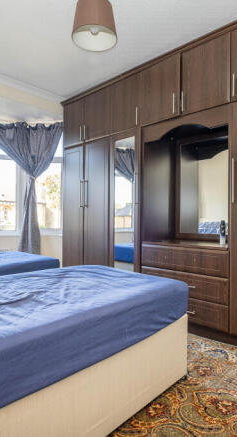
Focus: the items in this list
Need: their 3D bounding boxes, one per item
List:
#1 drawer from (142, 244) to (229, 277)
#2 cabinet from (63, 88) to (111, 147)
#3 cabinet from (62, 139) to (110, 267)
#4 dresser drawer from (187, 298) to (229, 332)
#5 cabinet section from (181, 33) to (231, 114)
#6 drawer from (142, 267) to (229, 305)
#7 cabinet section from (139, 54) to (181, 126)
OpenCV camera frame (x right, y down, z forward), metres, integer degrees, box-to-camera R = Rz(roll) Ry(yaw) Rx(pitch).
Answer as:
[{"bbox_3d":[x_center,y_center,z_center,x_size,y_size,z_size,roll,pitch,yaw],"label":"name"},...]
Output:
[{"bbox_3d":[0.694,0.366,2.612,0.850,0.215,0.420,0,0,41],"label":"drawer"},{"bbox_3d":[-0.211,-1.184,3.499,0.854,0.558,0.580,0,0,41],"label":"cabinet"},{"bbox_3d":[-0.217,0.043,3.505,0.857,1.898,0.580,0,0,41],"label":"cabinet"},{"bbox_3d":[0.694,0.806,2.612,0.850,0.215,0.420,0,0,41],"label":"dresser drawer"},{"bbox_3d":[0.940,-1.233,2.599,0.443,0.568,0.570,0,0,42],"label":"cabinet section"},{"bbox_3d":[0.694,0.587,2.612,0.850,0.217,0.420,0,0,41],"label":"drawer"},{"bbox_3d":[0.605,-1.228,2.900,0.458,0.561,0.570,0,0,42],"label":"cabinet section"}]

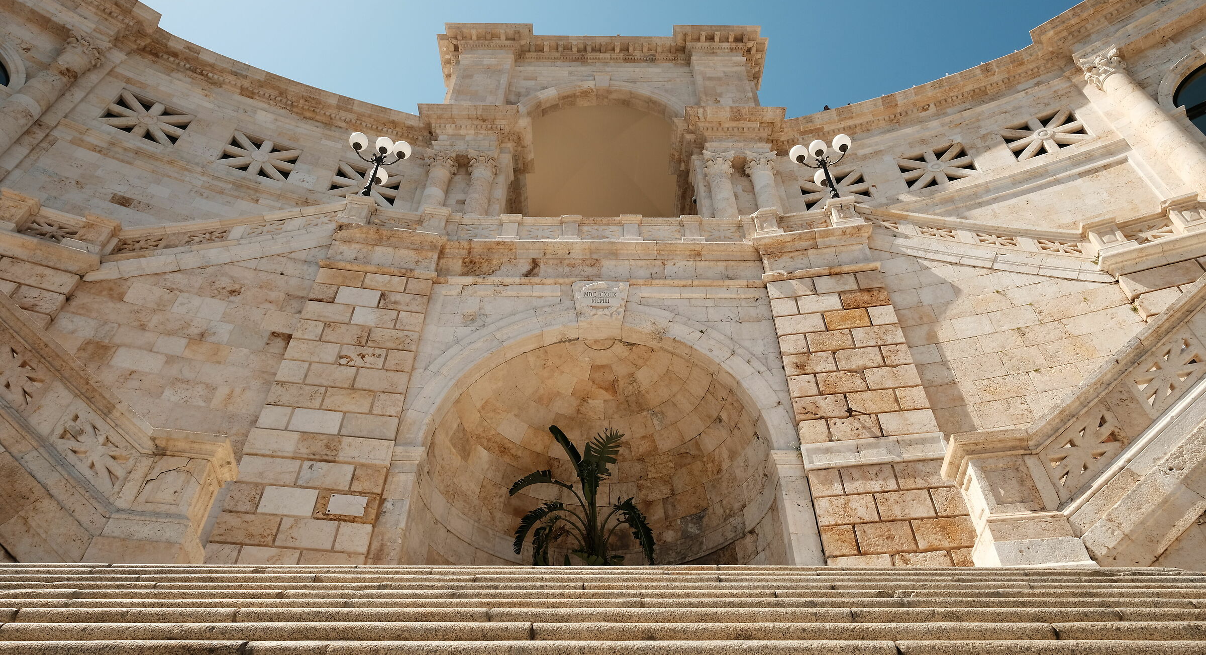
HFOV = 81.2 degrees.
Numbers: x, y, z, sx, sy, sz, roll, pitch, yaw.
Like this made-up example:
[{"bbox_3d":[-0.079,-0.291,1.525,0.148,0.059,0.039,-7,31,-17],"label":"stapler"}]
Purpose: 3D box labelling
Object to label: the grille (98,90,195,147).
[{"bbox_3d":[-11.331,-5.118,17.519,1.667,1.466,0.250,19,-46,-20],"label":"grille"}]

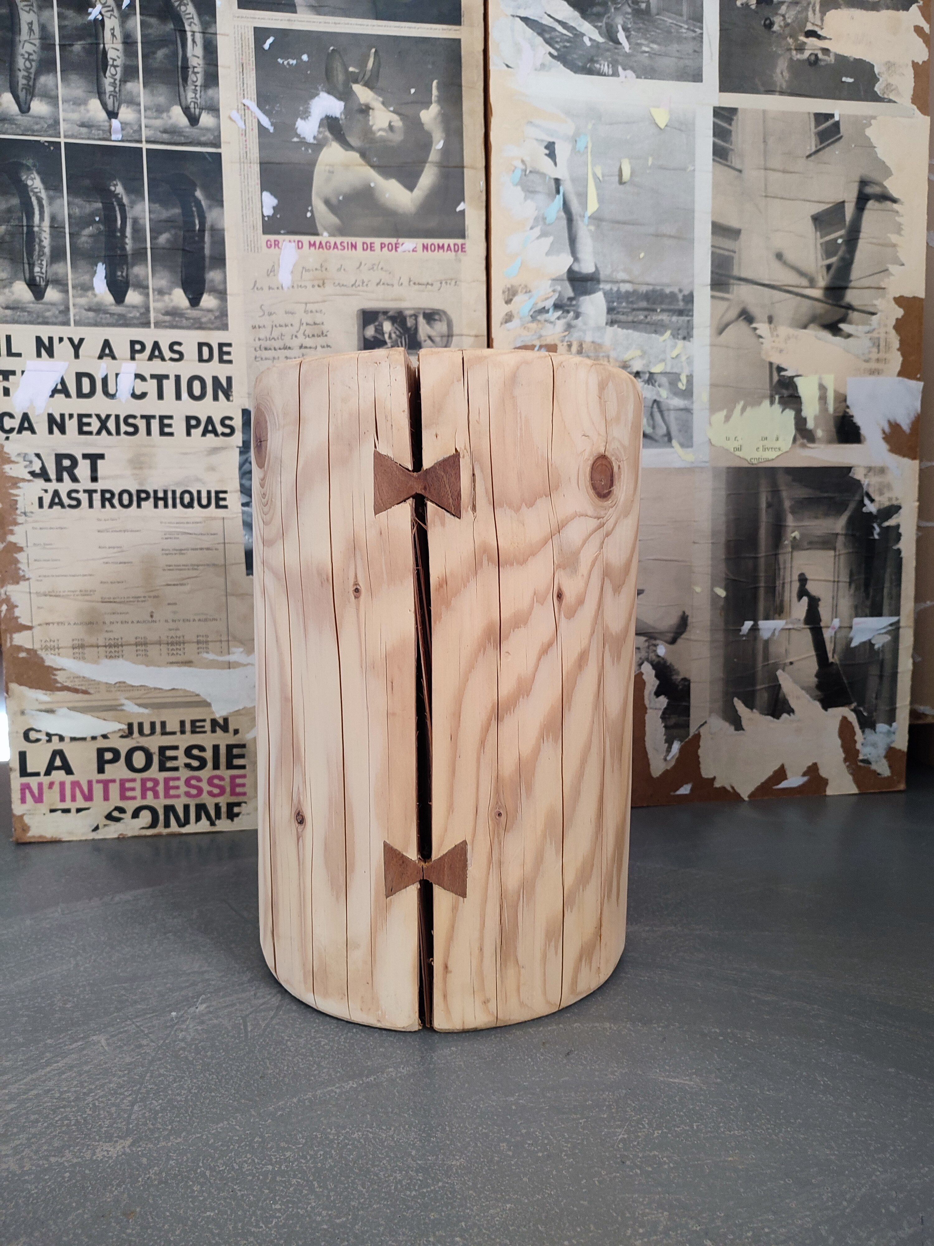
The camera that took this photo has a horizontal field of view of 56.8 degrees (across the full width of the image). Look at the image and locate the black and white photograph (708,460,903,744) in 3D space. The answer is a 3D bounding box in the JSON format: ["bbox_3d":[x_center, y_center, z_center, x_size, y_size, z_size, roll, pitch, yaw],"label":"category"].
[{"bbox_3d":[0.427,-0.014,1.081,0.260,0.358,0.010,-1,5,-10],"label":"black and white photograph"}]

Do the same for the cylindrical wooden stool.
[{"bbox_3d":[-0.017,0.038,0.696,0.299,0.450,0.299,0,6,0],"label":"cylindrical wooden stool"}]

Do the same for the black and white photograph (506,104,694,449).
[{"bbox_3d":[0.154,-0.398,1.001,0.232,0.386,0.010,-1,5,-10],"label":"black and white photograph"}]

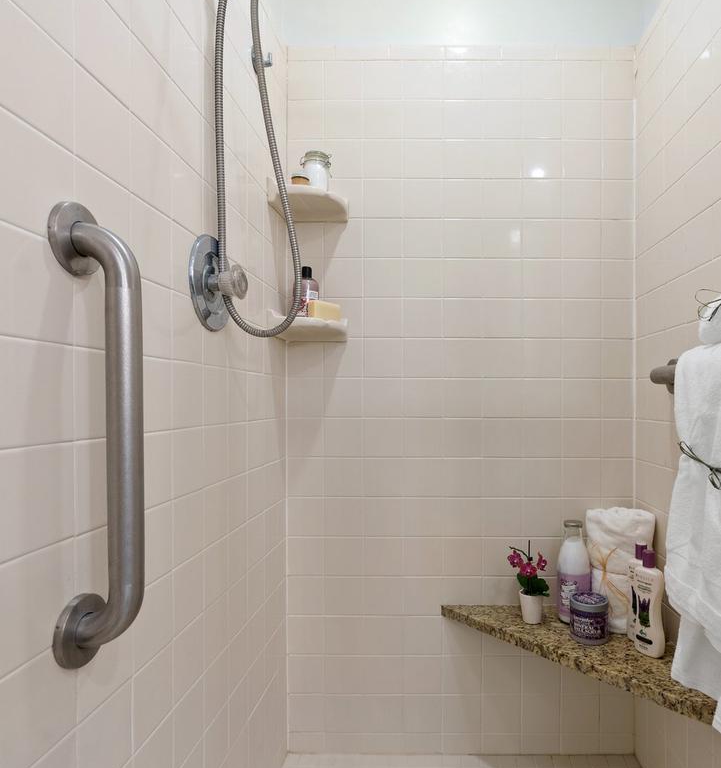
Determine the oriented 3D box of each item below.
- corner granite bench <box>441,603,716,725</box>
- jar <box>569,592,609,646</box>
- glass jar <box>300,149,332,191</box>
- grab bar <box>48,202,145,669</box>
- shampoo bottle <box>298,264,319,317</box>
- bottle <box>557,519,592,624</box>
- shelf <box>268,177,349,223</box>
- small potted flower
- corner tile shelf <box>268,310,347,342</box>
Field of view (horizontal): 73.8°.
[{"bbox_3d":[0.485,0.632,1.125,0.544,0.032,0.490,0,-1,4],"label":"corner granite bench"},{"bbox_3d":[0.557,0.572,1.172,0.086,0.094,0.086,0,-1,20],"label":"jar"},{"bbox_3d":[-0.119,-0.547,1.277,0.077,0.114,0.069,0,0,-5],"label":"glass jar"},{"bbox_3d":[-0.290,0.059,0.551,0.076,0.537,0.083,0,0,5],"label":"grab bar"},{"bbox_3d":[-0.143,-0.233,1.270,0.064,0.156,0.052,0,-1,-3],"label":"shampoo bottle"},{"bbox_3d":[0.573,0.494,1.282,0.094,0.257,0.094,0,0,36],"label":"bottle"},{"bbox_3d":[-0.132,-0.487,1.269,0.186,0.064,0.175,0,-1,3],"label":"shelf"},{"bbox_3d":[0.446,0.518,1.269,0.109,0.208,0.086,0,0,19],"label":"small potted flower"},{"bbox_3d":[-0.132,-0.153,1.270,0.186,0.067,0.173,0,-1,3],"label":"corner tile shelf"}]

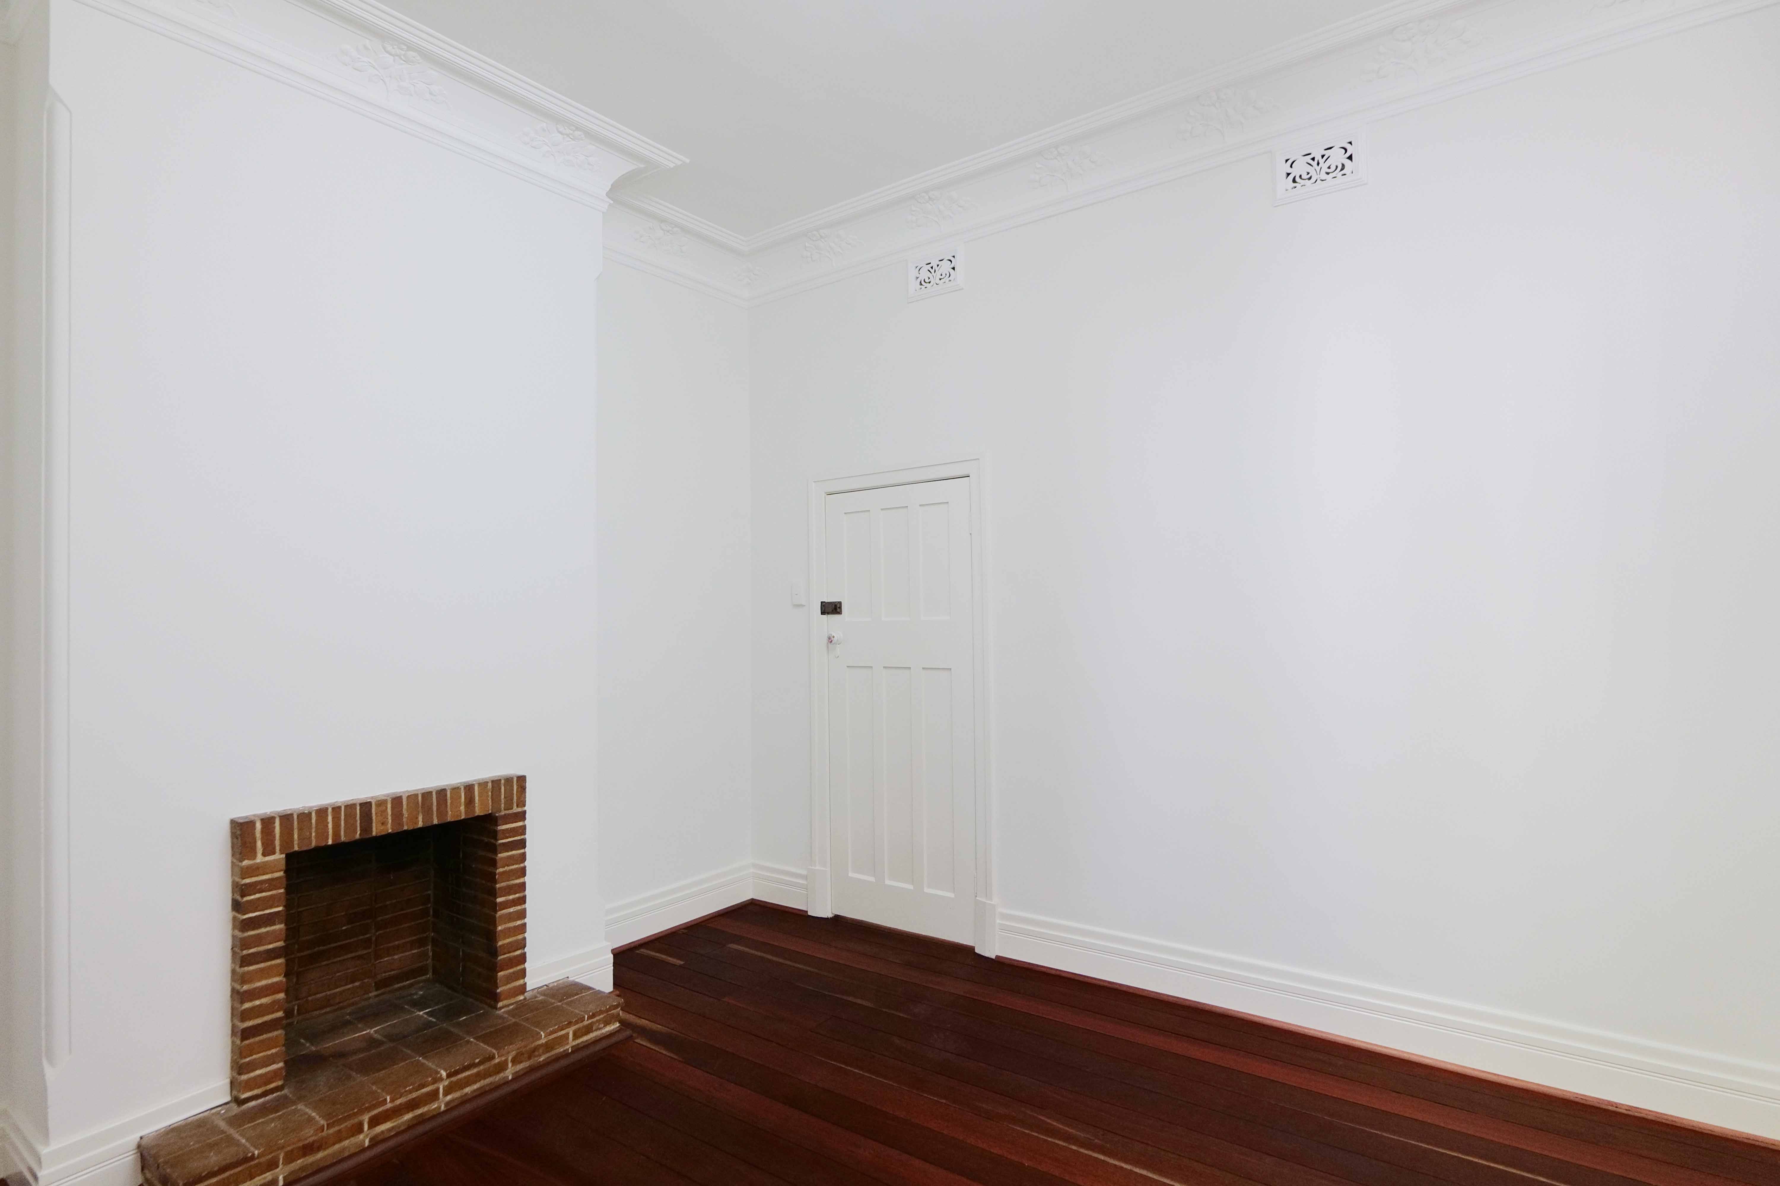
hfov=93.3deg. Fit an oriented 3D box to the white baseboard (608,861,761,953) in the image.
[{"bbox_3d":[-1.006,1.488,3.978,0.030,0.185,0.970,-2,-1,39],"label":"white baseboard"}]

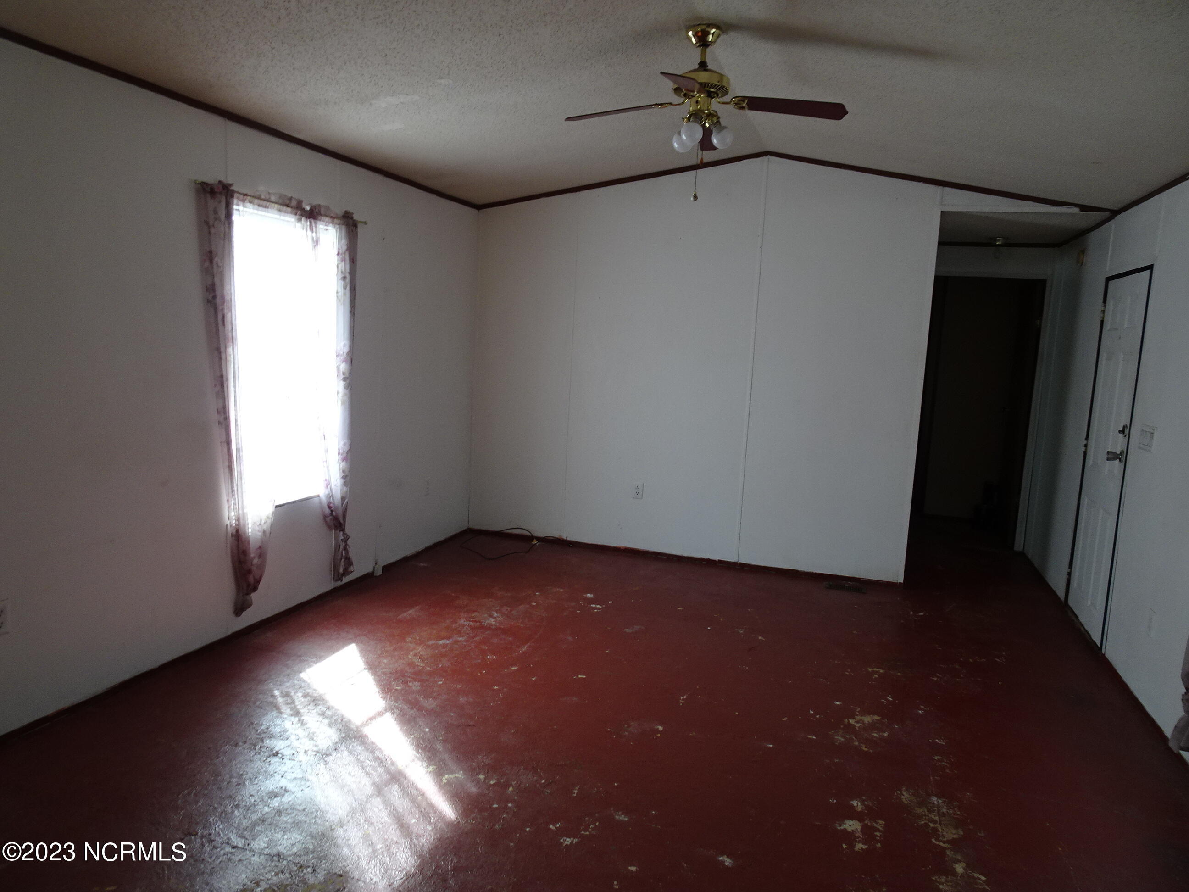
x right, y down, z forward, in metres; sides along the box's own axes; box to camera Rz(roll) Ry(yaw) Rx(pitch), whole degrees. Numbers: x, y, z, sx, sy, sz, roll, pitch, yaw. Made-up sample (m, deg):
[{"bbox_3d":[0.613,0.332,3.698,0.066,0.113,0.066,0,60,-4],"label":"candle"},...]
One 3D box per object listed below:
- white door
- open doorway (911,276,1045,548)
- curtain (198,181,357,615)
[{"bbox_3d":[2.782,0.042,4.461,0.055,1.904,0.801,5,8,18],"label":"white door"},{"bbox_3d":[2.910,-0.252,6.338,0.776,2.033,0.110,5,8,18],"label":"open doorway"},{"bbox_3d":[-1.479,-0.179,4.011,0.110,1.955,1.088,5,8,18],"label":"curtain"}]

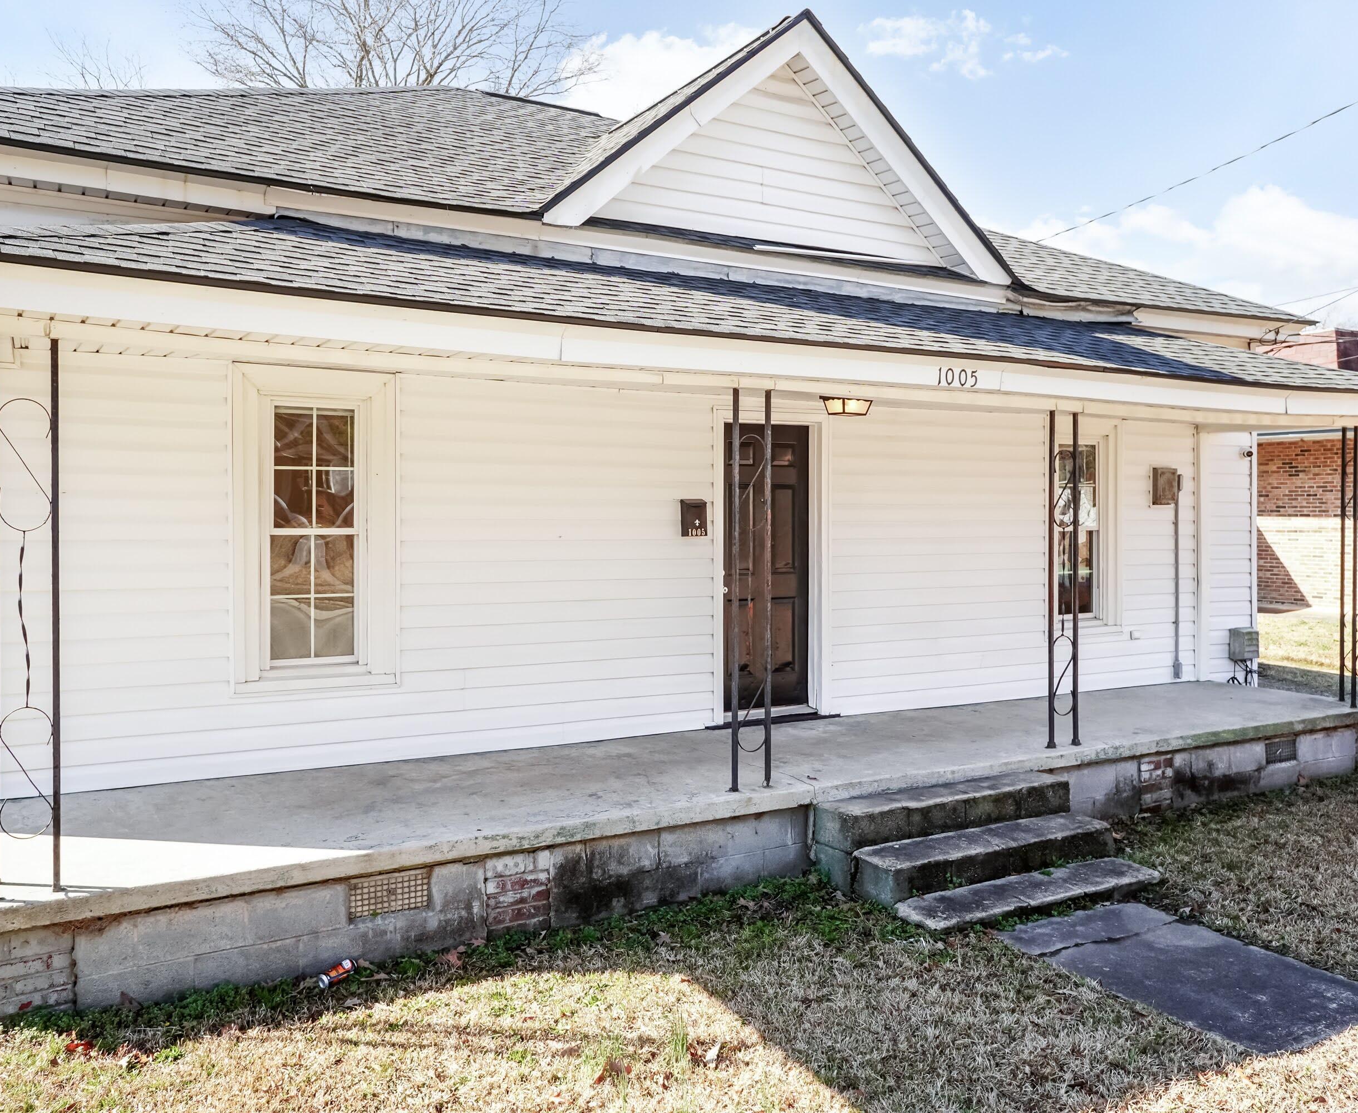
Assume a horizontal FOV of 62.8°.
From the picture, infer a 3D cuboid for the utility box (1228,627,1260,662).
[{"bbox_3d":[5.170,0.808,10.181,0.200,0.267,0.155,-1,1,-29],"label":"utility box"}]

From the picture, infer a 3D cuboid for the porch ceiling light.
[{"bbox_3d":[1.080,-0.954,7.125,0.250,0.115,0.250,-1,1,-29],"label":"porch ceiling light"}]

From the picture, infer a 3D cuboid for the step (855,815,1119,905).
[{"bbox_3d":[1.692,1.663,6.115,1.610,0.210,0.365,-1,1,-29],"label":"step"}]

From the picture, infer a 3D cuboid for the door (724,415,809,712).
[{"bbox_3d":[0.584,0.073,7.924,0.810,2.020,0.050,-1,1,-29],"label":"door"}]

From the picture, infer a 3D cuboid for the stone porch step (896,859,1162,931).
[{"bbox_3d":[1.847,1.774,5.822,1.600,0.085,0.340,-1,1,-29],"label":"stone porch step"}]

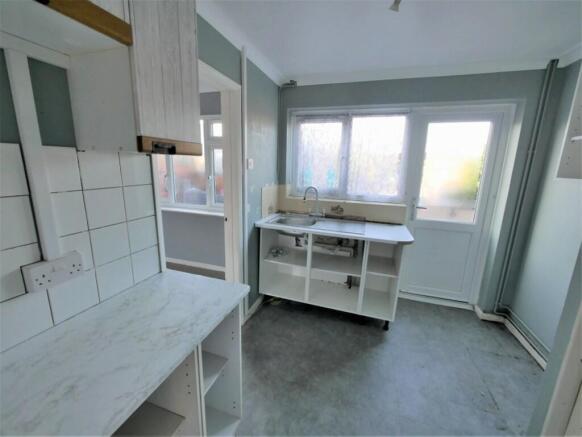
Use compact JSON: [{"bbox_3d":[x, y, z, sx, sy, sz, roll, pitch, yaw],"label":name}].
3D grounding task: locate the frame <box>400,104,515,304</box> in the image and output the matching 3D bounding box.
[{"bbox_3d":[1.628,-0.094,2.524,0.885,2.030,0.090,5,13,17],"label":"frame"}]

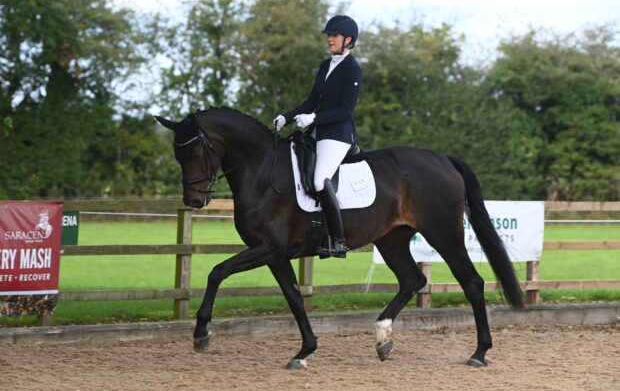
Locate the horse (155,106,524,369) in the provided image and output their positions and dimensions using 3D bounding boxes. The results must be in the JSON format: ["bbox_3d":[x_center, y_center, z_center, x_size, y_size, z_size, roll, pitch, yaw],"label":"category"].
[{"bbox_3d":[0.240,0.307,27.000,2.820,1.860,0.650,0,0,-25],"label":"horse"}]

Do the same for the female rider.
[{"bbox_3d":[0.040,-0.420,26.930,0.600,1.720,0.620,0,0,-28],"label":"female rider"}]

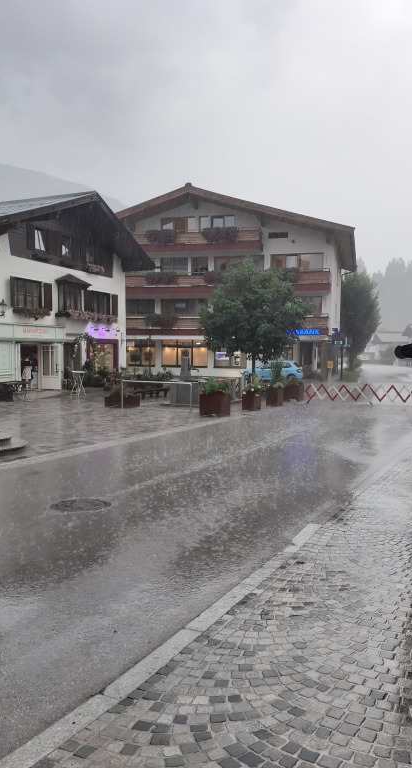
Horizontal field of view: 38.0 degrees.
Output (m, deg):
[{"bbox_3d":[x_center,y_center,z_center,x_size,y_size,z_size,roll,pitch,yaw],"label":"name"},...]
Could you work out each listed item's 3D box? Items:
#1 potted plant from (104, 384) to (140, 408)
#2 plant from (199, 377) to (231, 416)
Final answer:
[{"bbox_3d":[-3.048,0.440,22.085,0.950,0.780,0.920,2,4,27],"label":"potted plant"},{"bbox_3d":[0.273,0.352,18.819,0.740,1.220,0.680,2,4,26],"label":"plant"}]

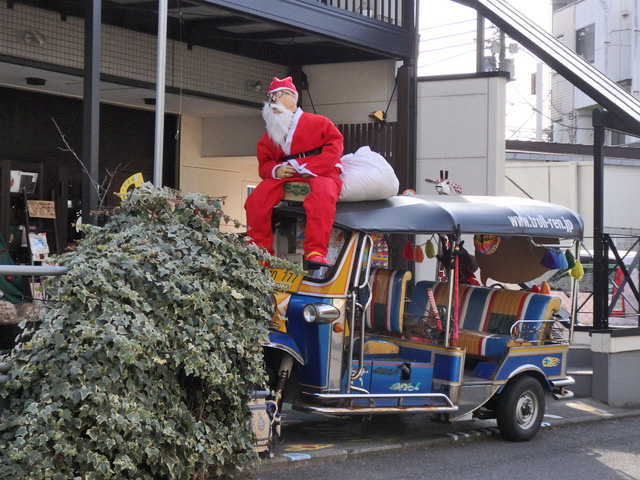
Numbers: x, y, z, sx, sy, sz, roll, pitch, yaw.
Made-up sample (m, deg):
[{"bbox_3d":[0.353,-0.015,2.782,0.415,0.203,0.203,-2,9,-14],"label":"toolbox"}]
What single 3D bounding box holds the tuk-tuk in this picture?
[{"bbox_3d":[0.501,0.554,9.948,1.440,1.840,3.000,5,2,44],"label":"tuk-tuk"}]

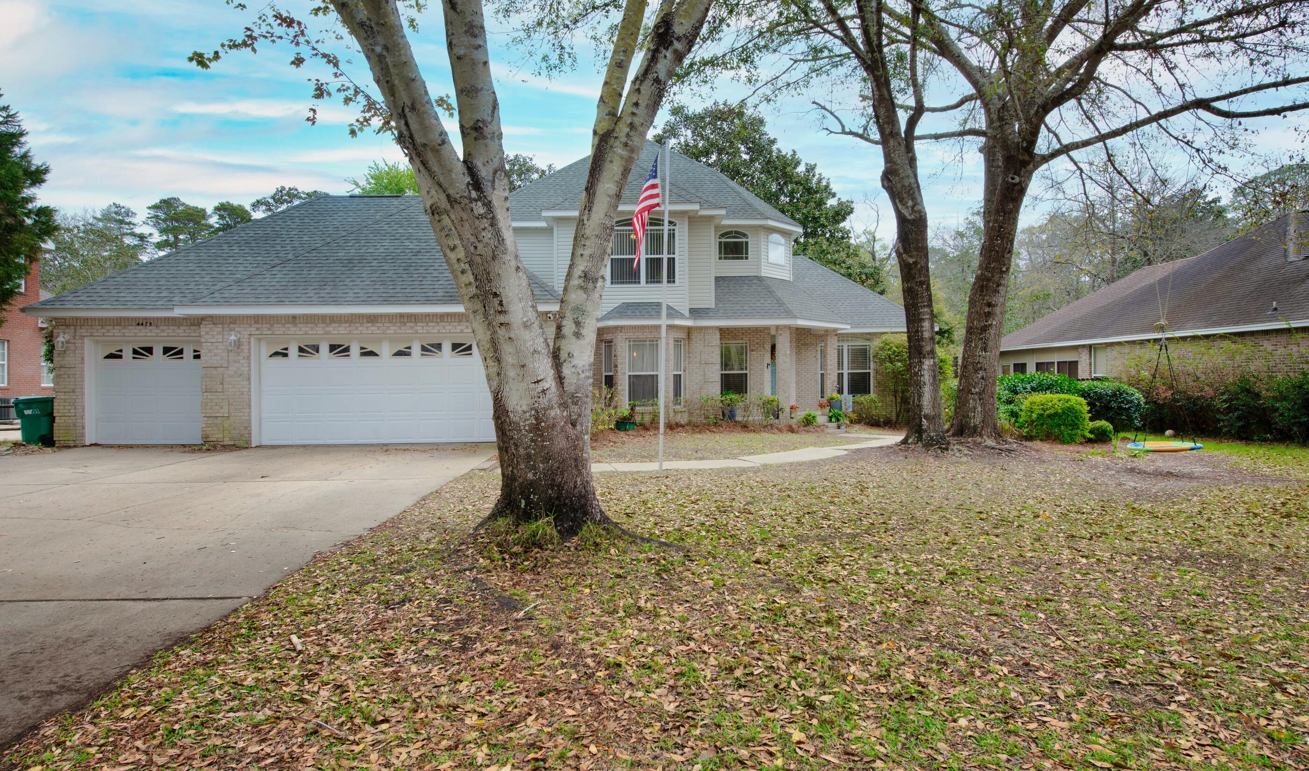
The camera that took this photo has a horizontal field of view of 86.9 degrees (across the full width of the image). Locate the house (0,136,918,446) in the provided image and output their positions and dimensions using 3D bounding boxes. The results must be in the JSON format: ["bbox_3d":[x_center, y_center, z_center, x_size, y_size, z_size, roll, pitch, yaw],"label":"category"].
[{"bbox_3d":[-1.850,-3.700,20.800,20.200,9.700,15.500,0,1,0],"label":"house"}]

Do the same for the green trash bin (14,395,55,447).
[{"bbox_3d":[-12.500,0.730,14.300,0.880,1.030,0.680,0,1,-10],"label":"green trash bin"}]

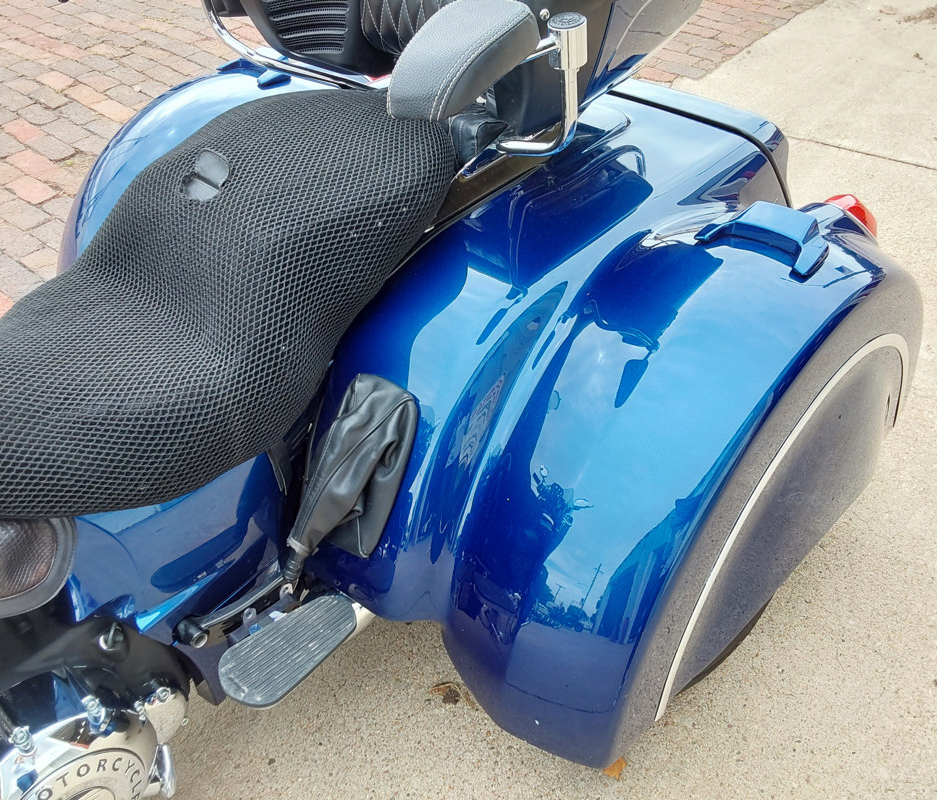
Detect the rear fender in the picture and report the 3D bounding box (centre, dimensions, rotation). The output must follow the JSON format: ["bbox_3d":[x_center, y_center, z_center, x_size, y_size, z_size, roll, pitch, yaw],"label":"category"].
[{"bbox_3d":[0.328,0.016,1.335,0.480,0.635,0.935,29,51,29],"label":"rear fender"}]

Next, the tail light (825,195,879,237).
[{"bbox_3d":[0.641,-0.296,1.464,0.130,0.117,0.080,29,51,29],"label":"tail light"}]

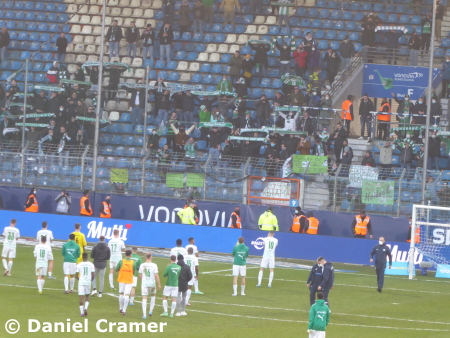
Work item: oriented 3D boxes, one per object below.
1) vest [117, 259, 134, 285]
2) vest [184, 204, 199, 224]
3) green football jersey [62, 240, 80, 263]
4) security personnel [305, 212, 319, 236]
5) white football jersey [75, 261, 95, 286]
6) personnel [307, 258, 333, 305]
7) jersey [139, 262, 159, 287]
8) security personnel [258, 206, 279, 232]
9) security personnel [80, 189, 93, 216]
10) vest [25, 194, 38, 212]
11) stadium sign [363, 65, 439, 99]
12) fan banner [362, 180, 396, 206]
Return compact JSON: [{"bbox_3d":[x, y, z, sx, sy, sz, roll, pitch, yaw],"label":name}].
[{"bbox_3d":[-2.948,3.031,124.101,0.480,0.740,0.340,3,3,-9],"label":"vest"},{"bbox_3d":[-1.382,1.713,154.300,0.420,0.720,0.520,4,3,25],"label":"vest"},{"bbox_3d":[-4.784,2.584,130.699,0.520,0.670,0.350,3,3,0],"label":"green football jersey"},{"bbox_3d":[3.088,2.410,152.575,0.550,1.700,0.400,1,3,-30],"label":"security personnel"},{"bbox_3d":[-4.027,3.015,121.080,0.550,0.740,0.320,3,3,0],"label":"white football jersey"},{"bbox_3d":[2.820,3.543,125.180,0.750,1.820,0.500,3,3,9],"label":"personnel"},{"bbox_3d":[-2.234,3.095,122.300,0.540,0.730,0.300,3,3,7],"label":"jersey"},{"bbox_3d":[1.559,2.218,151.428,0.700,1.750,0.420,3,3,5],"label":"security personnel"},{"bbox_3d":[-5.162,1.680,154.743,0.380,1.800,0.540,2,3,-22],"label":"security personnel"},{"bbox_3d":[-7.161,1.268,155.050,0.340,0.700,0.500,4,3,20],"label":"vest"},{"bbox_3d":[6.862,-3.357,162.947,3.250,1.280,0.060,4,3,23],"label":"stadium sign"},{"bbox_3d":[5.701,0.880,155.538,1.240,0.880,0.050,4,3,19],"label":"fan banner"}]

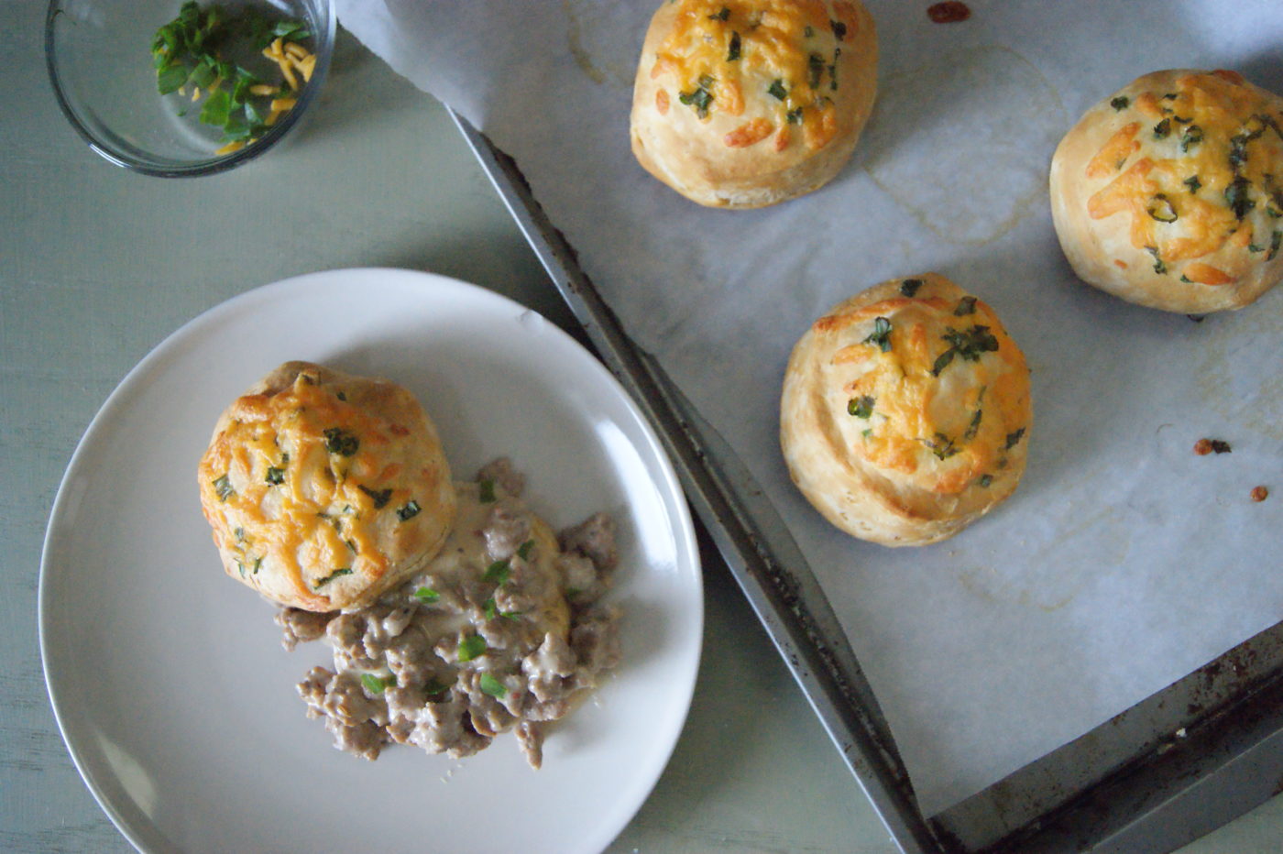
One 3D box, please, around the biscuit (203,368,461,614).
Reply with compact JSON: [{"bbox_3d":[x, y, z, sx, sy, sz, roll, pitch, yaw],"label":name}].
[{"bbox_3d":[-0.112,0.020,0.412,0.092,0.043,0.088,0,83,9],"label":"biscuit"}]

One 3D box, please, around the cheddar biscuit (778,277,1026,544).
[{"bbox_3d":[0.093,-0.006,0.410,0.087,0.050,0.096,0,88,3],"label":"cheddar biscuit"}]

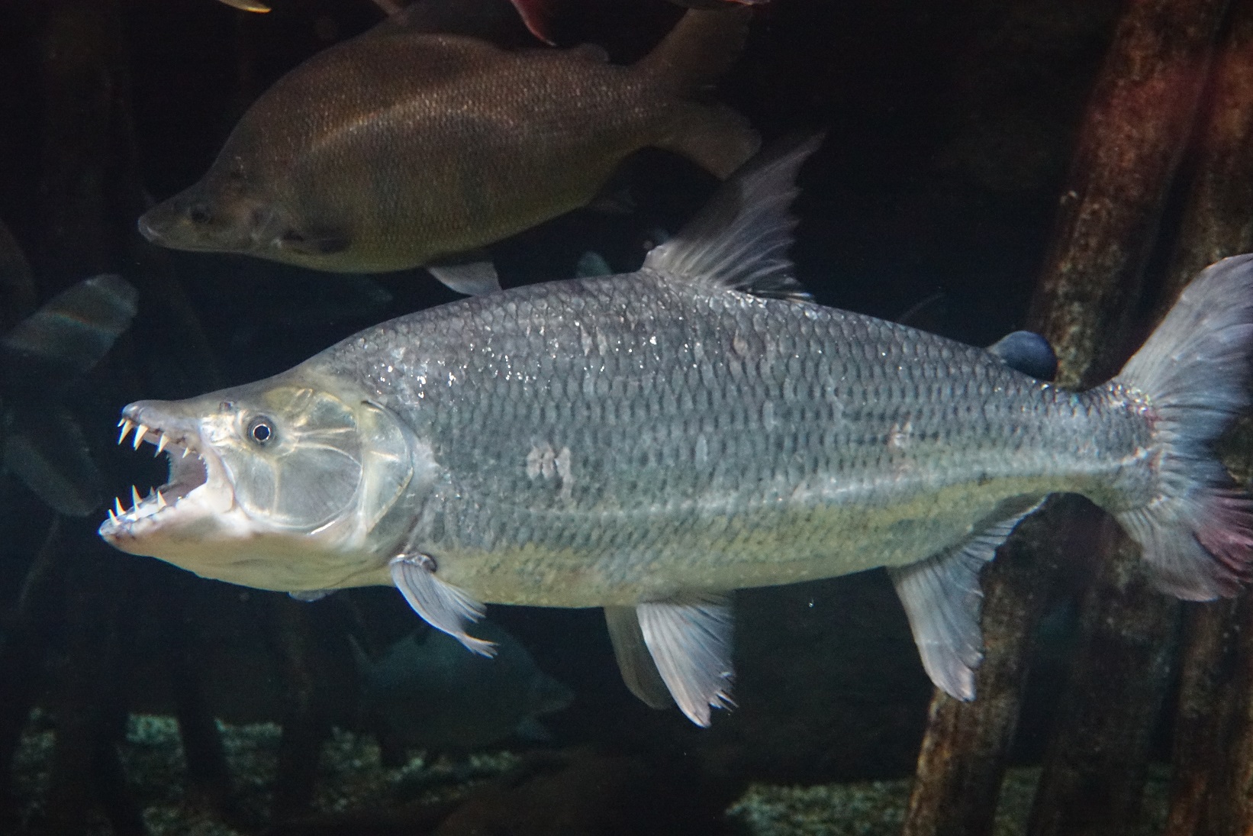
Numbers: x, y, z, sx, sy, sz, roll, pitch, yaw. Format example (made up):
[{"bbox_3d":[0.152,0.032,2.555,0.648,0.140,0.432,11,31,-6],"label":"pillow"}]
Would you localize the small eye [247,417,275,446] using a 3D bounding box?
[{"bbox_3d":[-0.267,0.010,1.320,0.021,0.022,0.012,0,0,-7],"label":"small eye"}]

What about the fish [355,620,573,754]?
[{"bbox_3d":[-0.252,0.415,2.800,0.345,0.206,0.080,0,0,25],"label":"fish"}]

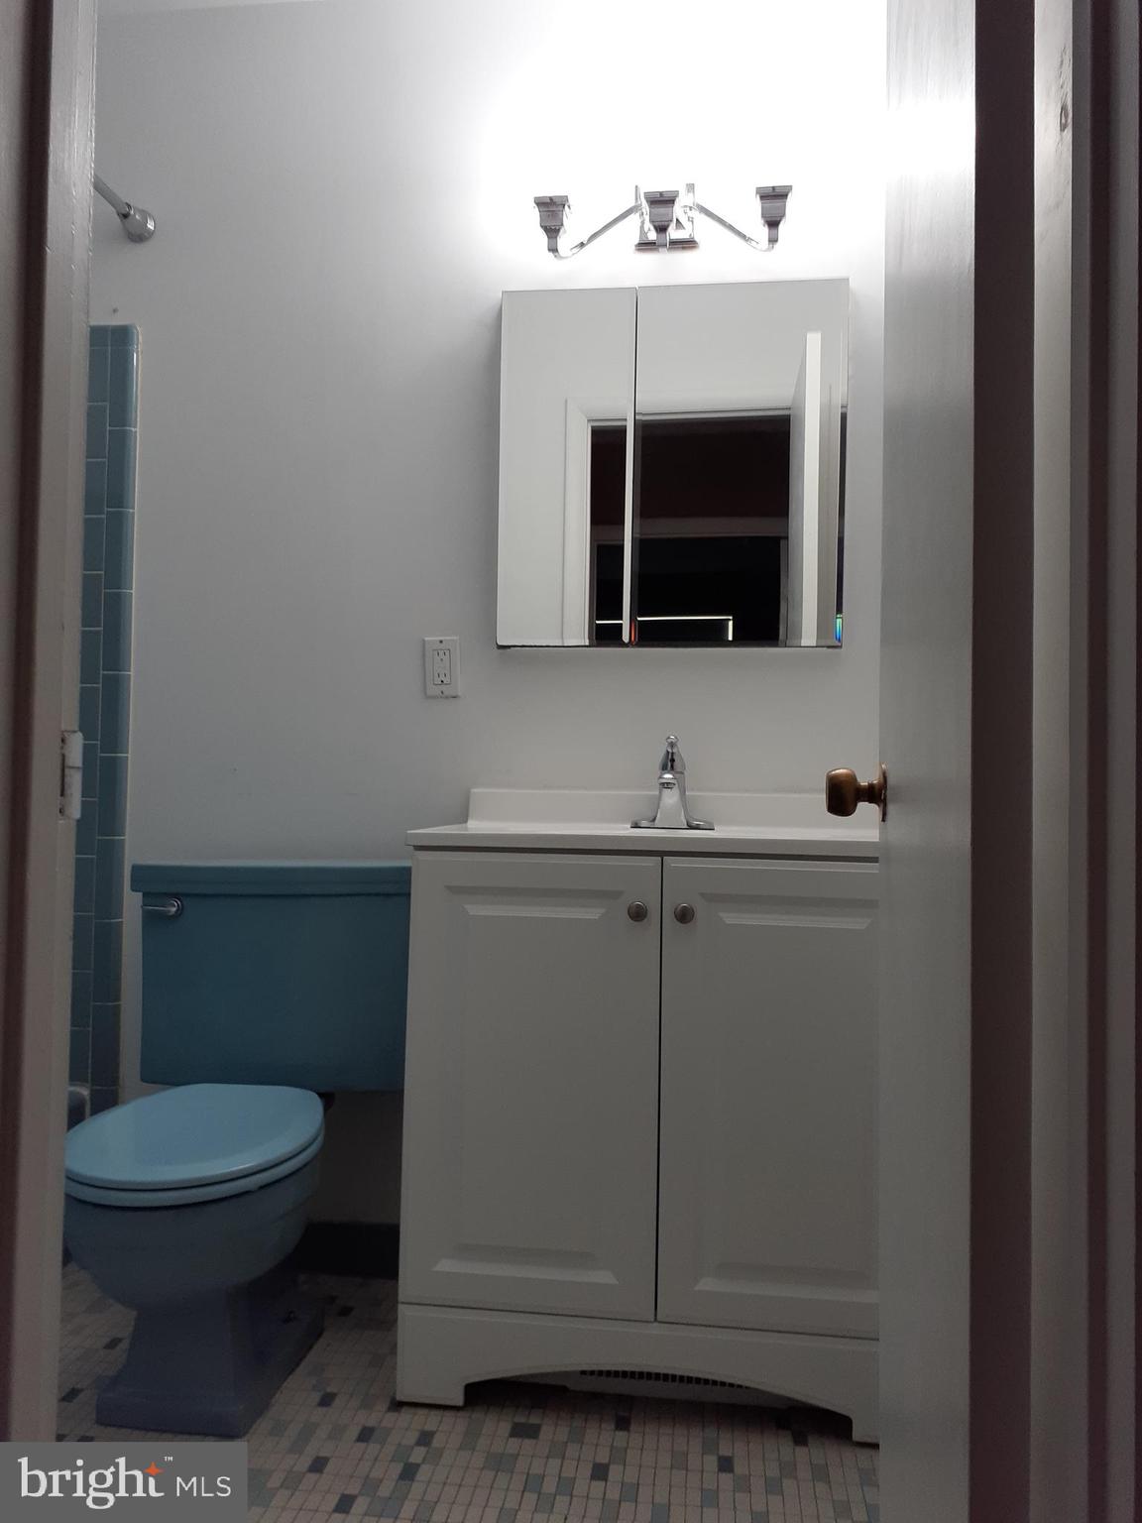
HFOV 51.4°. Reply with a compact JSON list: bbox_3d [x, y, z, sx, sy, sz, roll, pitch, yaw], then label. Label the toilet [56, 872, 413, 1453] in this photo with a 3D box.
[{"bbox_3d":[-0.542,0.576,1.906,0.556,0.786,0.753,1,-2,8],"label":"toilet"}]

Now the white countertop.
[{"bbox_3d":[0.168,0.097,1.996,0.781,0.092,0.463,1,-2,8],"label":"white countertop"}]

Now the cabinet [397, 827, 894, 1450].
[{"bbox_3d":[0.160,0.555,1.983,0.775,0.858,0.447,1,-2,8],"label":"cabinet"}]

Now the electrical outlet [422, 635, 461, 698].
[{"bbox_3d":[-0.248,-0.181,2.291,0.070,0.114,0.008,1,-2,8],"label":"electrical outlet"}]

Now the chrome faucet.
[{"bbox_3d":[0.179,0.037,2.087,0.148,0.167,0.155,1,-2,8],"label":"chrome faucet"}]

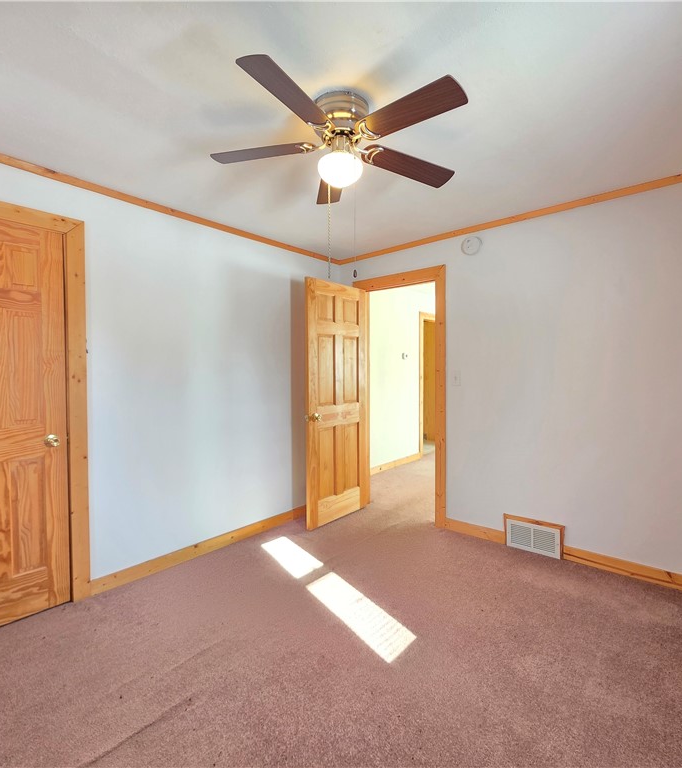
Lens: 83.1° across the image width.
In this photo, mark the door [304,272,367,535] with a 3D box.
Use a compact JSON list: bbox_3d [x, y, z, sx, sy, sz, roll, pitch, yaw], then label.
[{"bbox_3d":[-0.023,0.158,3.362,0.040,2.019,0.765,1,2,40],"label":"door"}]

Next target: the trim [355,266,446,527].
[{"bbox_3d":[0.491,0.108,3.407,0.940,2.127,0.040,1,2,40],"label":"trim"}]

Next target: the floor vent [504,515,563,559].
[{"bbox_3d":[1.354,1.071,2.711,0.394,0.223,0.045,1,2,40],"label":"floor vent"}]

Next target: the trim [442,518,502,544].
[{"bbox_3d":[1.036,1.137,2.988,0.453,0.086,0.028,1,2,40],"label":"trim"}]

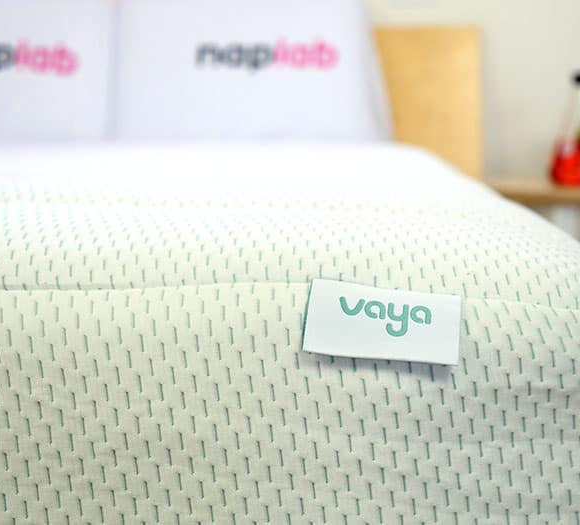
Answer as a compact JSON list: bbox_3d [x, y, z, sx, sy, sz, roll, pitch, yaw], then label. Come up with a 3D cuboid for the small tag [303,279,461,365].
[{"bbox_3d":[0.070,0.044,0.899,0.112,0.056,0.007,6,-21,3],"label":"small tag"}]

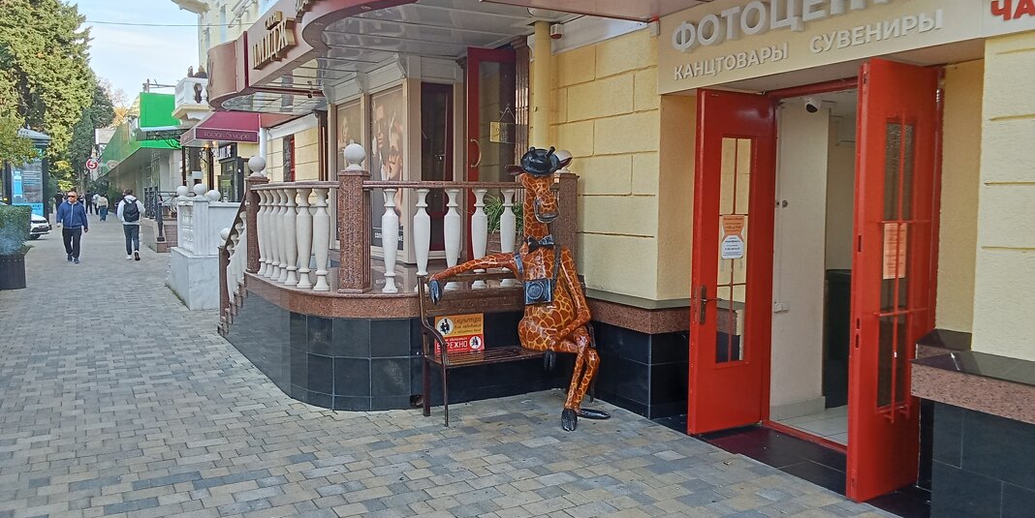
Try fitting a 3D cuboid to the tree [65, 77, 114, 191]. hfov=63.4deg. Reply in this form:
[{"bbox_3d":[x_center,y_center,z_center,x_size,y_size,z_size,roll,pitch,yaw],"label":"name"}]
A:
[{"bbox_3d":[-33.730,-8.824,66.000,4.000,11.100,4.000,-2,5,-28],"label":"tree"}]

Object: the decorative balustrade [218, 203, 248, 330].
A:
[{"bbox_3d":[-3.024,0.122,9.049,0.250,1.580,1.850,-2,5,-28],"label":"decorative balustrade"}]

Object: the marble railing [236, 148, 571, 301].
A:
[{"bbox_3d":[-1.108,-0.396,7.556,2.250,1.140,2.650,-2,5,-28],"label":"marble railing"}]

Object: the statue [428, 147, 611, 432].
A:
[{"bbox_3d":[0.032,0.176,5.957,1.300,1.960,0.800,-2,5,-24],"label":"statue"}]

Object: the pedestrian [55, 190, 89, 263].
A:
[{"bbox_3d":[-10.851,-0.791,20.400,0.720,1.750,0.450,-2,5,-28],"label":"pedestrian"}]

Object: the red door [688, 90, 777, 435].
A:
[{"bbox_3d":[1.429,0.038,5.629,0.620,2.250,0.060,-2,5,-27],"label":"red door"}]

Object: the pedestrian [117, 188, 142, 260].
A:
[{"bbox_3d":[-9.631,-0.861,20.800,0.580,1.780,0.420,-2,5,-28],"label":"pedestrian"}]

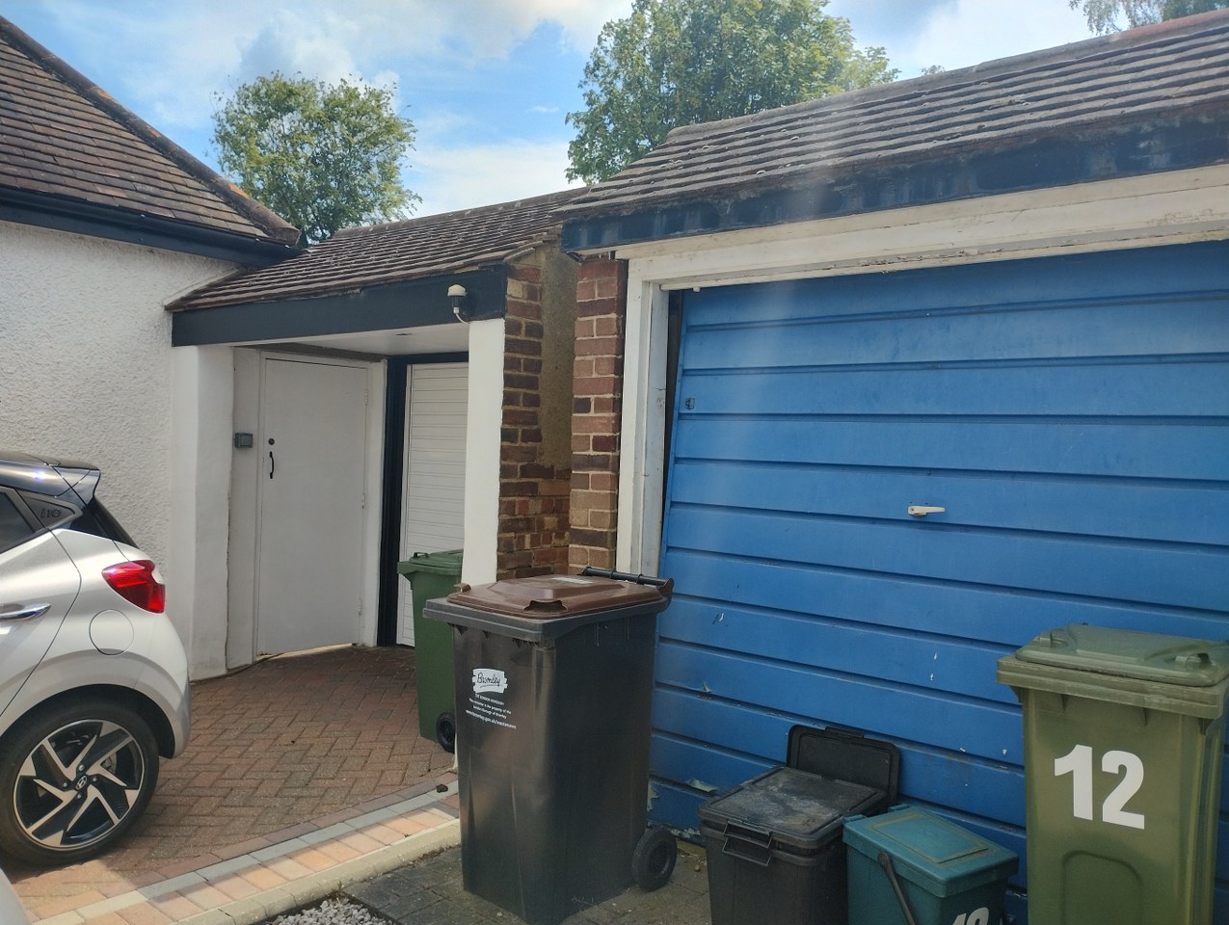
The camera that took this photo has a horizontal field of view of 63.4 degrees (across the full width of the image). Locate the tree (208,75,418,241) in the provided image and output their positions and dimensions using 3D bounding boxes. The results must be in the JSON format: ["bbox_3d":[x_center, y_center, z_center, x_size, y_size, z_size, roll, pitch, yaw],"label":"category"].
[{"bbox_3d":[-6.076,-3.416,20.027,4.300,8.900,4.300,2,1,0],"label":"tree"}]

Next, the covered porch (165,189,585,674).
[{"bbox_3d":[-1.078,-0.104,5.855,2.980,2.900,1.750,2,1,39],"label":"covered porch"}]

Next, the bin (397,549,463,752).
[{"bbox_3d":[-0.709,0.903,4.944,0.490,0.940,0.570,1,1,-45],"label":"bin"}]

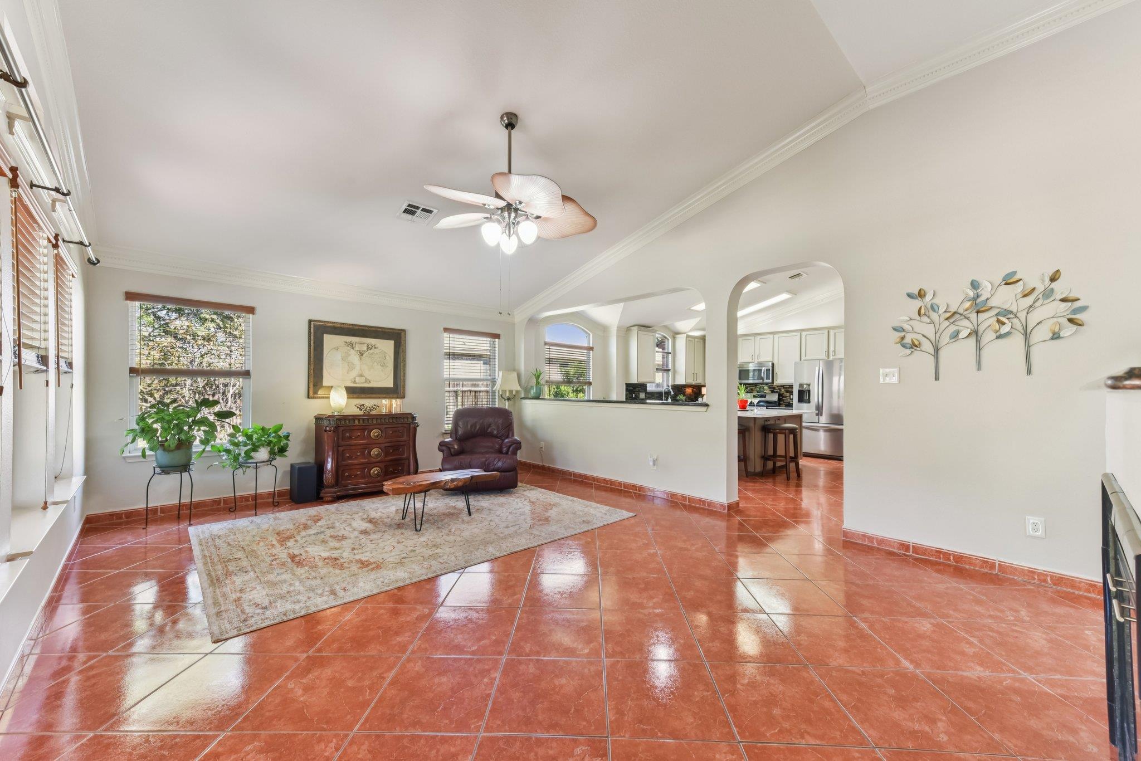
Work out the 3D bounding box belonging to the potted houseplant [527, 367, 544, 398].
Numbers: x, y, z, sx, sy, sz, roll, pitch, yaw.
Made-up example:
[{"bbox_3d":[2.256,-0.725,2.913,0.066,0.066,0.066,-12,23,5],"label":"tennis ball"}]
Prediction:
[{"bbox_3d":[-0.536,0.044,6.842,0.260,0.458,0.260,0,-1,0],"label":"potted houseplant"}]

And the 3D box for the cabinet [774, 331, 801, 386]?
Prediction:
[{"bbox_3d":[4.386,-0.444,8.839,0.340,1.062,0.517,1,-1,-44],"label":"cabinet"}]

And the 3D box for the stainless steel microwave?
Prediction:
[{"bbox_3d":[3.922,-0.128,9.252,0.400,0.416,0.760,1,-1,-44],"label":"stainless steel microwave"}]

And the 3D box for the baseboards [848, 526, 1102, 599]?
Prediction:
[{"bbox_3d":[2.723,1.269,3.169,0.018,0.092,1.381,1,-1,-43],"label":"baseboards"}]

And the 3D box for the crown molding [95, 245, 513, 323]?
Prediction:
[{"bbox_3d":[-2.551,-1.059,5.477,4.620,0.165,0.100,1,-1,-44],"label":"crown molding"}]

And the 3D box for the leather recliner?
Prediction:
[{"bbox_3d":[-1.157,0.827,5.781,0.970,1.010,0.930,1,-1,-9],"label":"leather recliner"}]

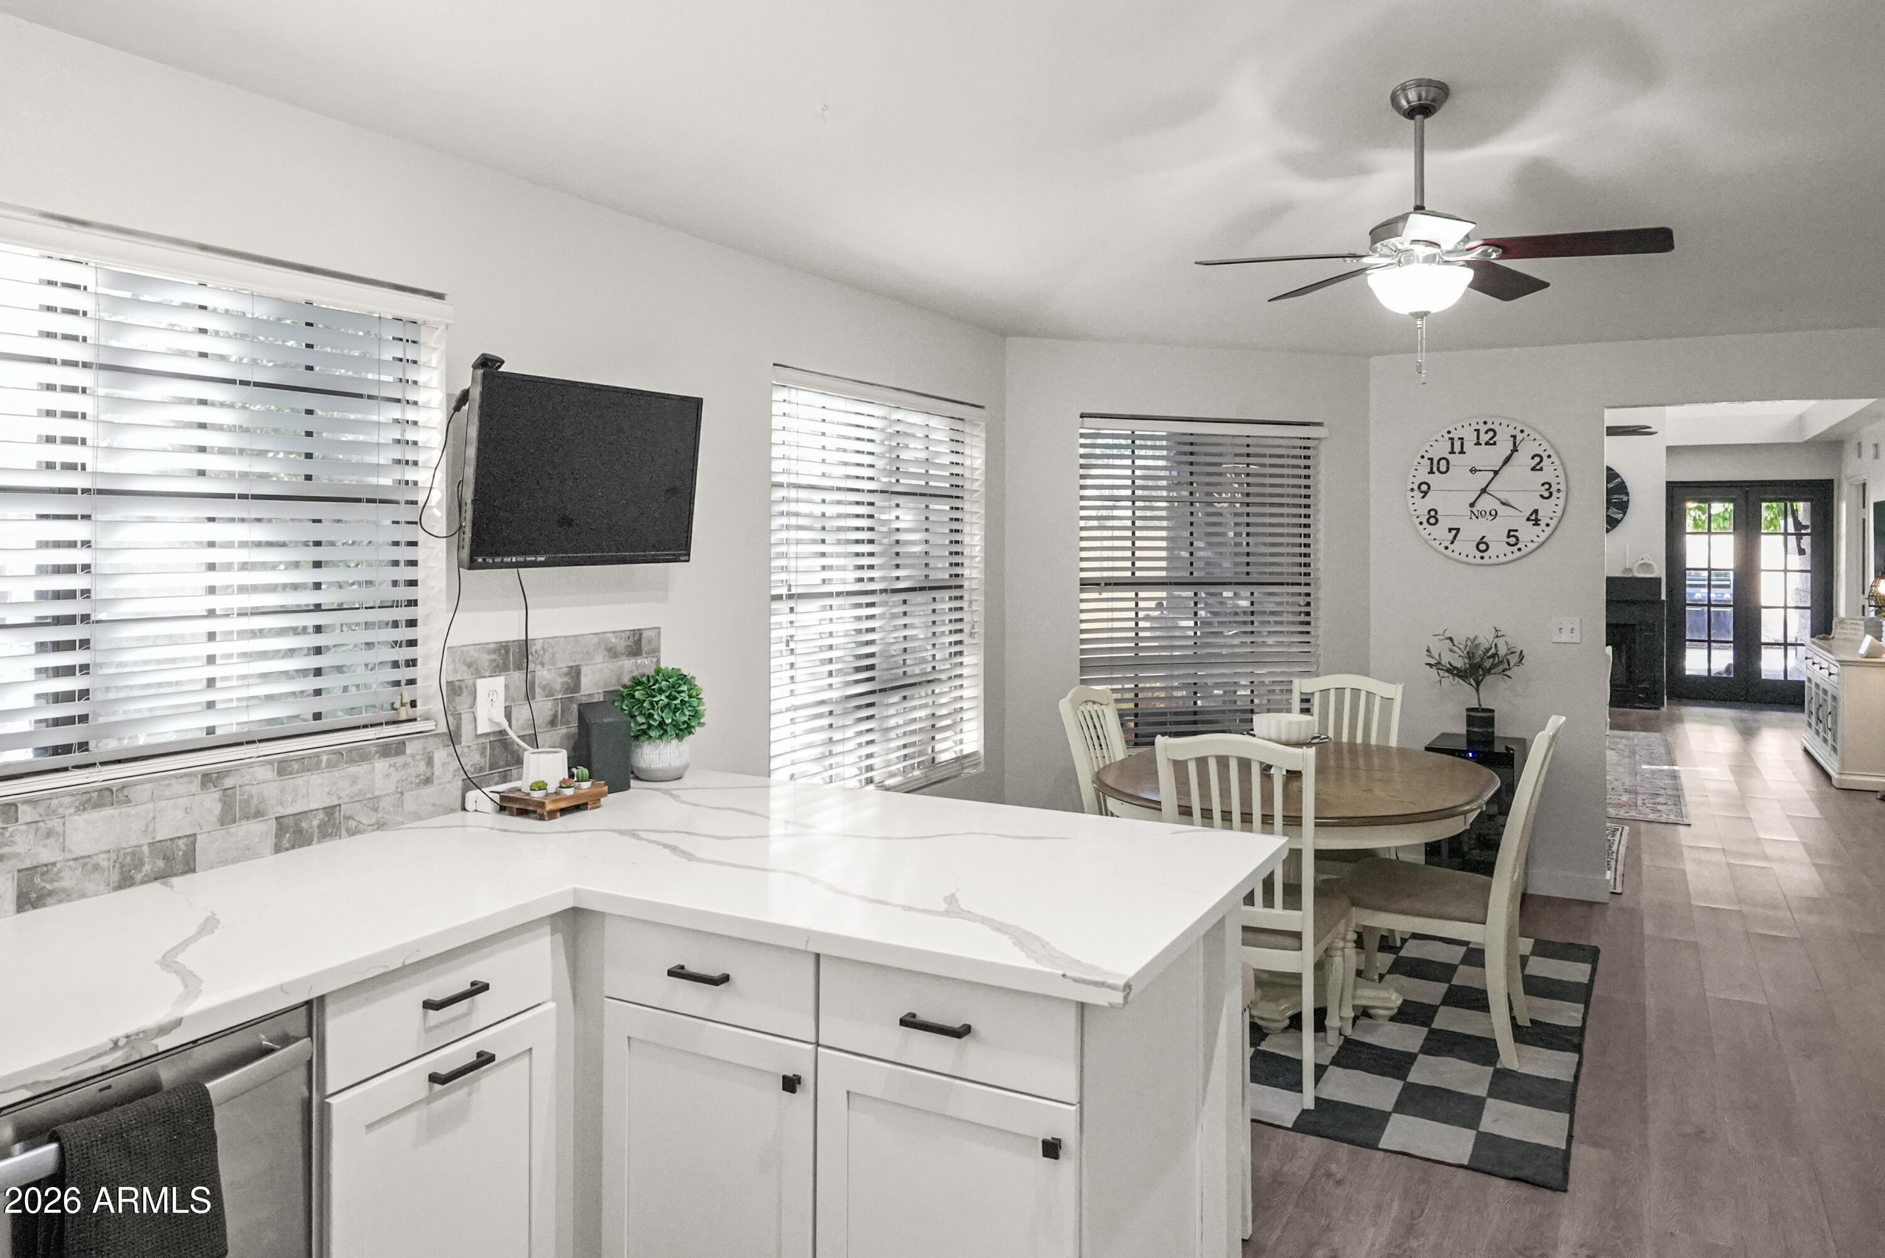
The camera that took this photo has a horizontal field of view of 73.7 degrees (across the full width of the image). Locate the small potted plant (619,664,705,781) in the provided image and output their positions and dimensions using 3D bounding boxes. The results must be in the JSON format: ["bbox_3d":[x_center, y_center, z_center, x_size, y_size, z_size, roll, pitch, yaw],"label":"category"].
[{"bbox_3d":[-0.776,0.261,3.460,0.243,0.315,0.243,0,3,0],"label":"small potted plant"}]

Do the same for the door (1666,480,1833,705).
[{"bbox_3d":[7.575,-0.341,11.840,1.330,2.130,0.100,2,4,26],"label":"door"}]

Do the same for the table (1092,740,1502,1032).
[{"bbox_3d":[1.190,0.878,4.320,1.330,0.766,1.330,2,4,26],"label":"table"}]

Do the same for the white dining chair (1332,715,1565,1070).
[{"bbox_3d":[1.620,0.779,4.010,0.570,1.010,0.470,2,4,30],"label":"white dining chair"}]

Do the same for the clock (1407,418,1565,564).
[{"bbox_3d":[2.430,-0.619,5.620,0.655,0.655,0.040,2,4,26],"label":"clock"}]

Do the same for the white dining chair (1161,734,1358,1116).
[{"bbox_3d":[0.910,0.798,3.734,0.470,1.010,0.570,2,4,23],"label":"white dining chair"}]

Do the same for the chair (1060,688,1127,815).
[{"bbox_3d":[0.780,0.746,4.466,0.570,1.010,0.470,2,4,30],"label":"chair"}]

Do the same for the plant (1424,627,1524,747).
[{"bbox_3d":[2.244,0.245,5.300,0.410,0.500,0.380,2,4,26],"label":"plant"}]

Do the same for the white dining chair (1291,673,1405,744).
[{"bbox_3d":[1.490,0.726,4.743,0.470,1.010,0.570,2,4,25],"label":"white dining chair"}]

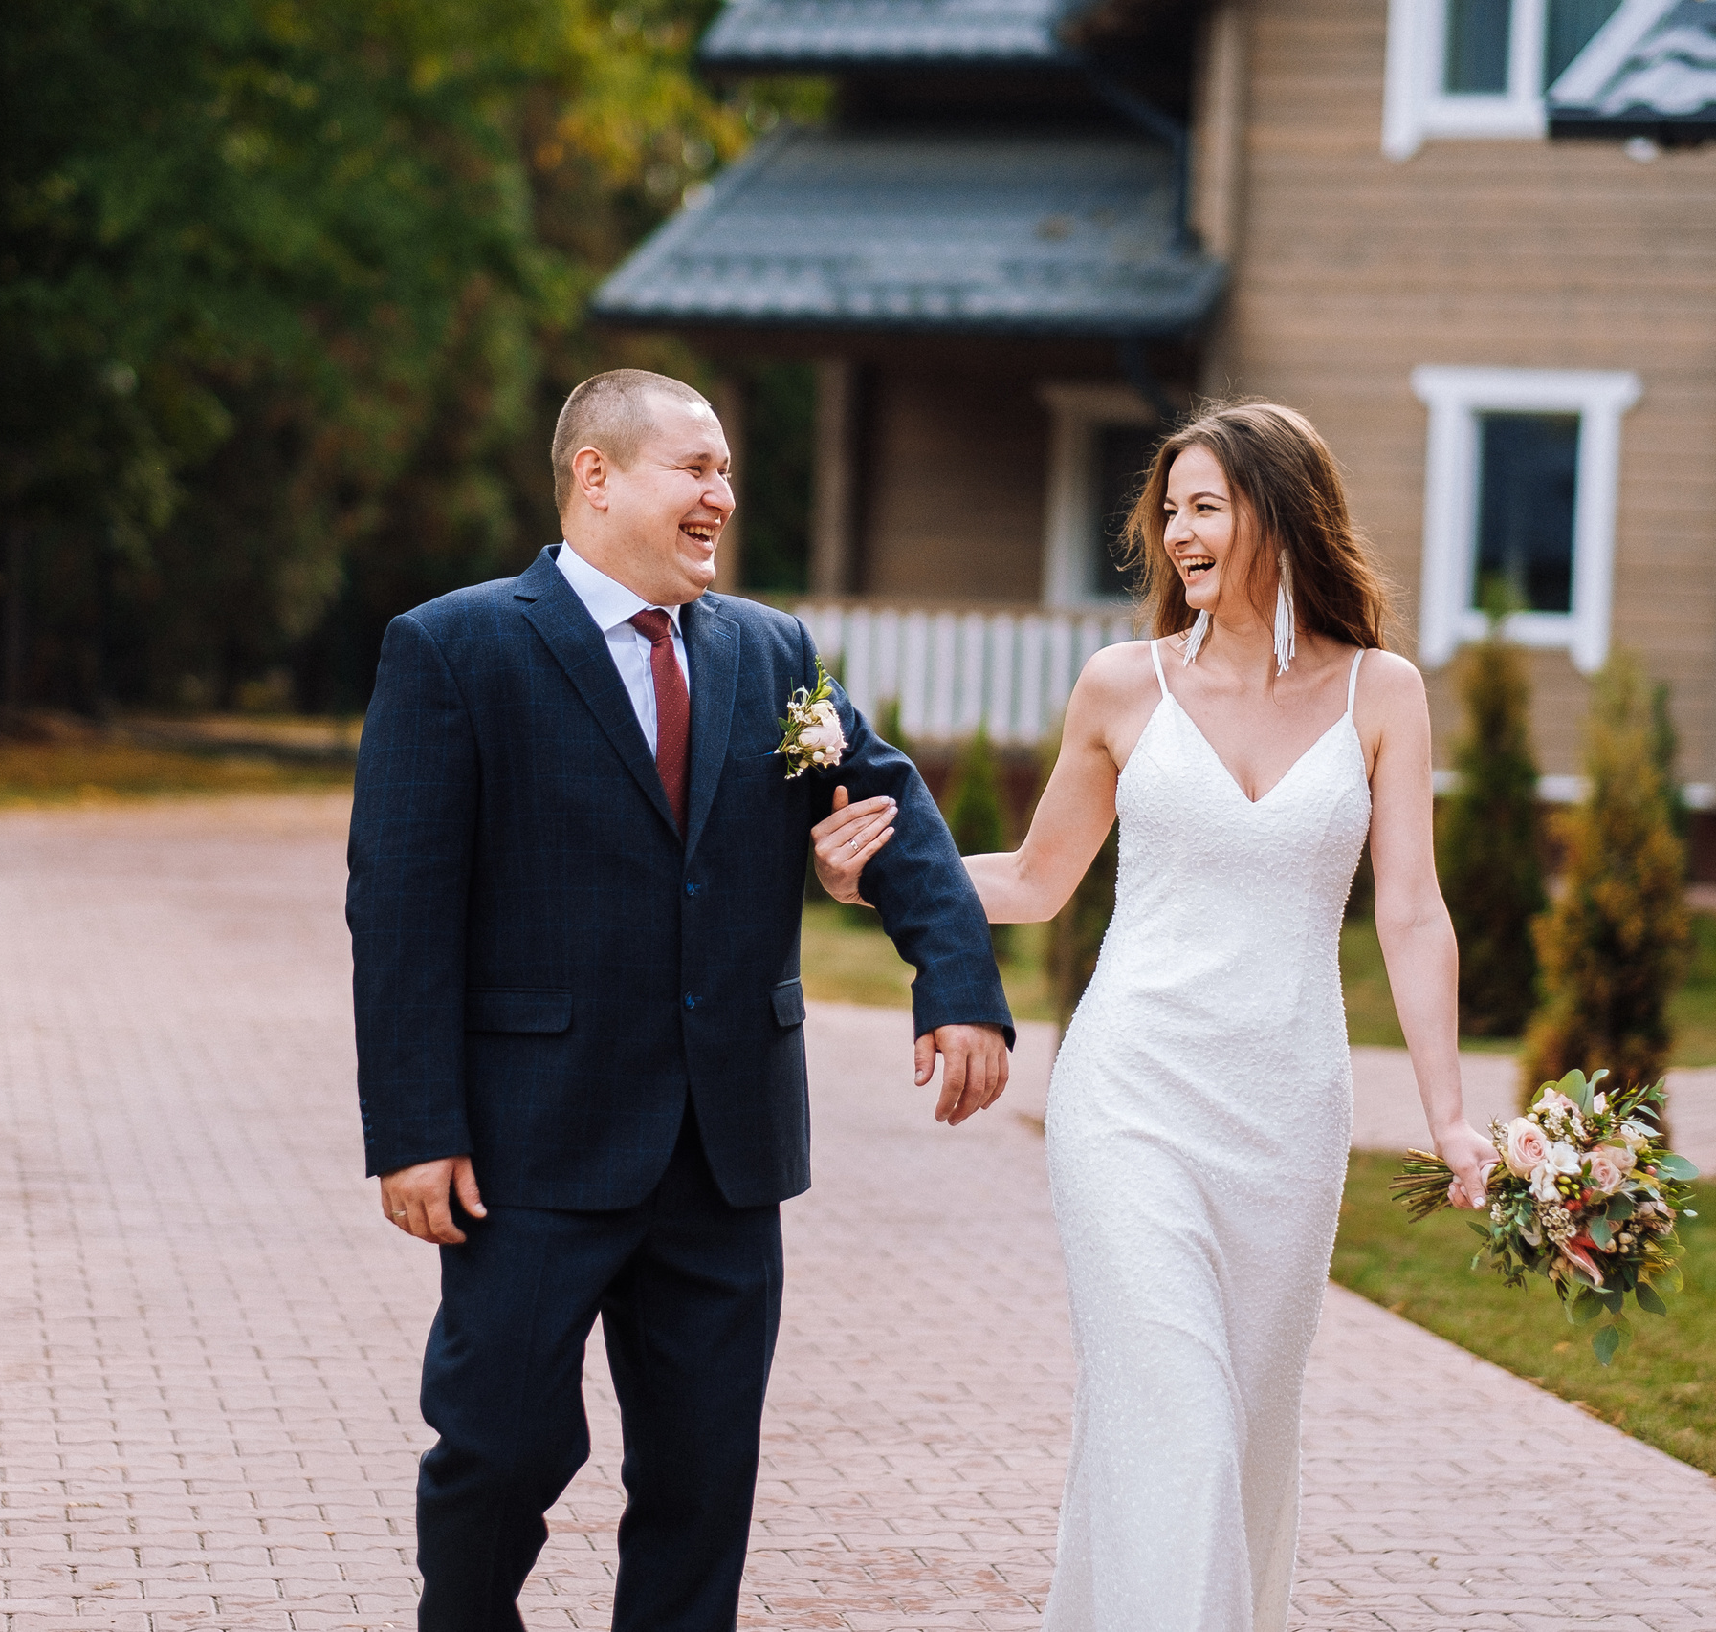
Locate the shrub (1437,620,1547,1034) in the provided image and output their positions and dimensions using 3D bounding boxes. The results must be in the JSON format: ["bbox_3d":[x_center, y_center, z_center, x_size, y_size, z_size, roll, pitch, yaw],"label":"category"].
[{"bbox_3d":[2.198,0.036,19.800,0.400,1.440,0.400,2,2,0],"label":"shrub"}]

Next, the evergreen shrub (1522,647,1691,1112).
[{"bbox_3d":[1.974,0.260,15.100,0.430,1.400,0.430,2,2,0],"label":"evergreen shrub"}]

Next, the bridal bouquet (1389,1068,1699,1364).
[{"bbox_3d":[0.768,0.444,6.400,0.350,0.320,0.280,4,1,19],"label":"bridal bouquet"}]

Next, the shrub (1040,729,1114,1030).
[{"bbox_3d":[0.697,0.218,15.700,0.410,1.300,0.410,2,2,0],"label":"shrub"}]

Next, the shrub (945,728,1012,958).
[{"bbox_3d":[0.488,0.110,22.600,0.290,0.940,0.290,2,2,0],"label":"shrub"}]

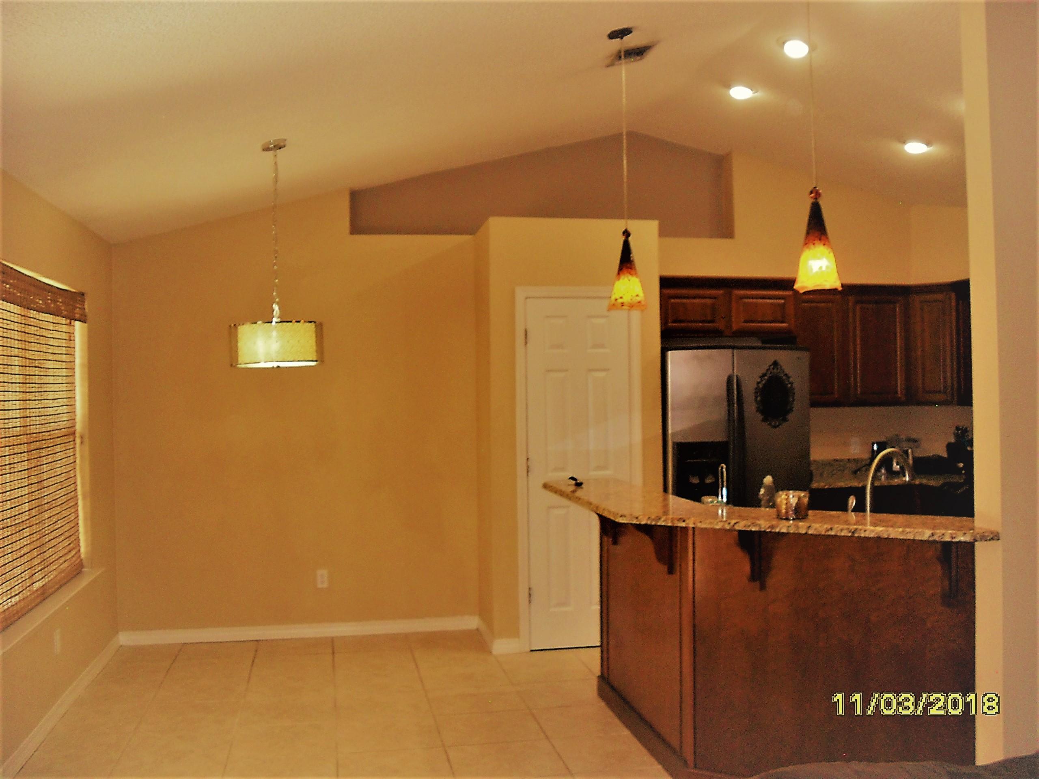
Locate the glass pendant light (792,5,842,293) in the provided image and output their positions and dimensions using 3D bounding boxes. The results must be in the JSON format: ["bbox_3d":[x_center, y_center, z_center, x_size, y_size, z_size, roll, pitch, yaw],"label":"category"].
[{"bbox_3d":[1.018,-0.980,3.625,0.183,1.283,0.183,-1,0,-10],"label":"glass pendant light"}]

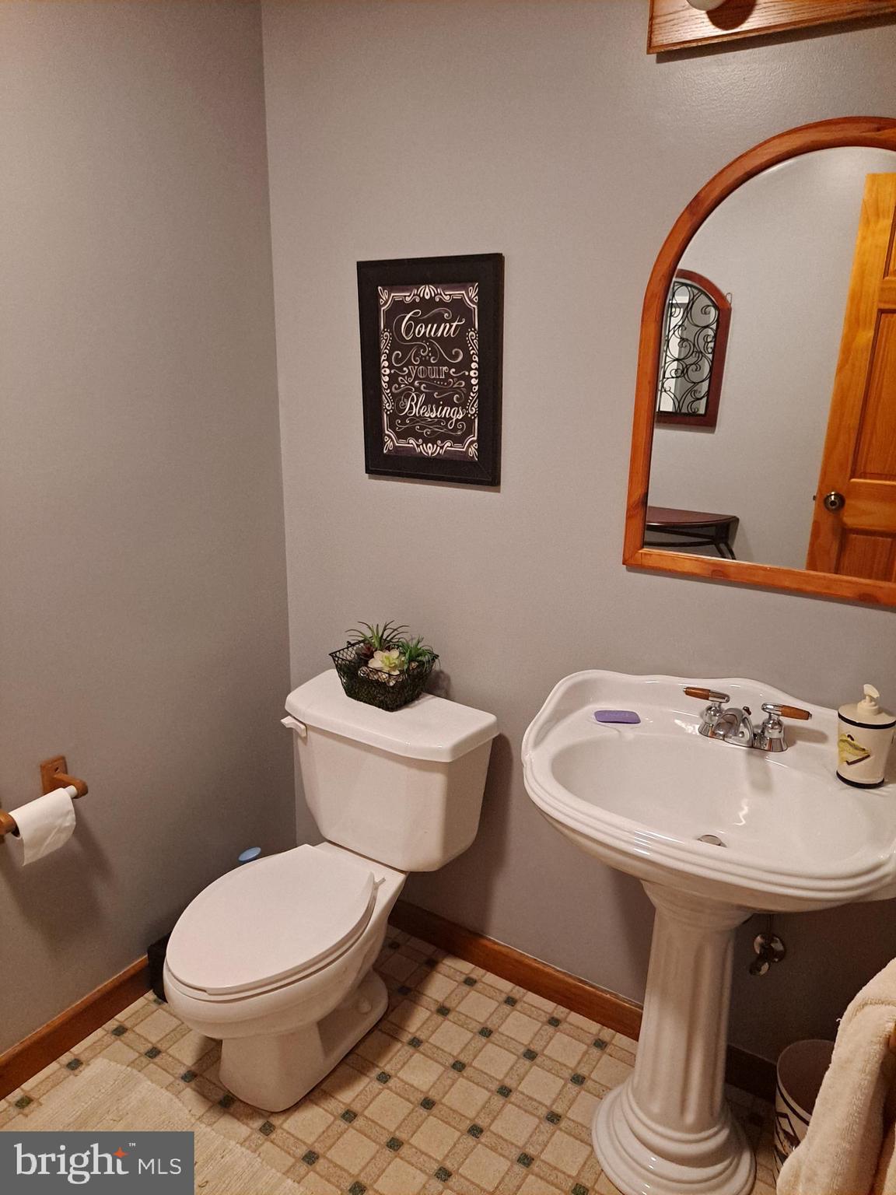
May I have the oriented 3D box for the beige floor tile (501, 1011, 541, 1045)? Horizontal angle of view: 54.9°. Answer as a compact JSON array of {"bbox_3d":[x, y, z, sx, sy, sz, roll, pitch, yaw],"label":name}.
[{"bbox_3d":[0.168,0.997,2.002,0.073,0.008,0.071,11,20,32],"label":"beige floor tile"}]

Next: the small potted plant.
[{"bbox_3d":[-0.157,0.153,2.036,0.223,0.181,0.143,11,20,32],"label":"small potted plant"}]

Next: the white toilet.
[{"bbox_3d":[-0.302,0.651,1.914,0.507,0.704,0.736,11,20,32],"label":"white toilet"}]

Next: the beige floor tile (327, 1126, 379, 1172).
[{"bbox_3d":[-0.185,1.089,1.699,0.073,0.008,0.071,11,20,32],"label":"beige floor tile"}]

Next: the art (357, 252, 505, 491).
[{"bbox_3d":[-0.040,-0.480,1.841,0.361,0.457,0.020,11,20,32],"label":"art"}]

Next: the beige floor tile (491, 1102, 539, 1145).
[{"bbox_3d":[0.137,1.071,1.758,0.073,0.008,0.071,11,20,32],"label":"beige floor tile"}]

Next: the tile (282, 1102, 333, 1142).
[{"bbox_3d":[-0.281,1.070,1.761,0.073,0.008,0.071,11,20,32],"label":"tile"}]

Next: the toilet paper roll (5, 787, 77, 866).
[{"bbox_3d":[-0.808,0.454,1.720,0.055,0.132,0.117,11,20,32],"label":"toilet paper roll"}]

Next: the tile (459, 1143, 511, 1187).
[{"bbox_3d":[0.073,1.099,1.666,0.073,0.008,0.071,11,20,32],"label":"tile"}]

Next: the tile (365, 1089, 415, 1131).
[{"bbox_3d":[-0.121,1.061,1.790,0.073,0.008,0.071,11,20,32],"label":"tile"}]

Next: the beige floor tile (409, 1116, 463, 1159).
[{"bbox_3d":[-0.024,1.080,1.728,0.073,0.008,0.071,11,20,32],"label":"beige floor tile"}]

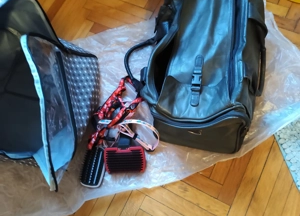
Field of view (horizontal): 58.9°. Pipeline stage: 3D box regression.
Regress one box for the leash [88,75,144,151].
[{"bbox_3d":[-0.130,0.023,0.956,0.123,0.045,0.297,31,78,17],"label":"leash"}]

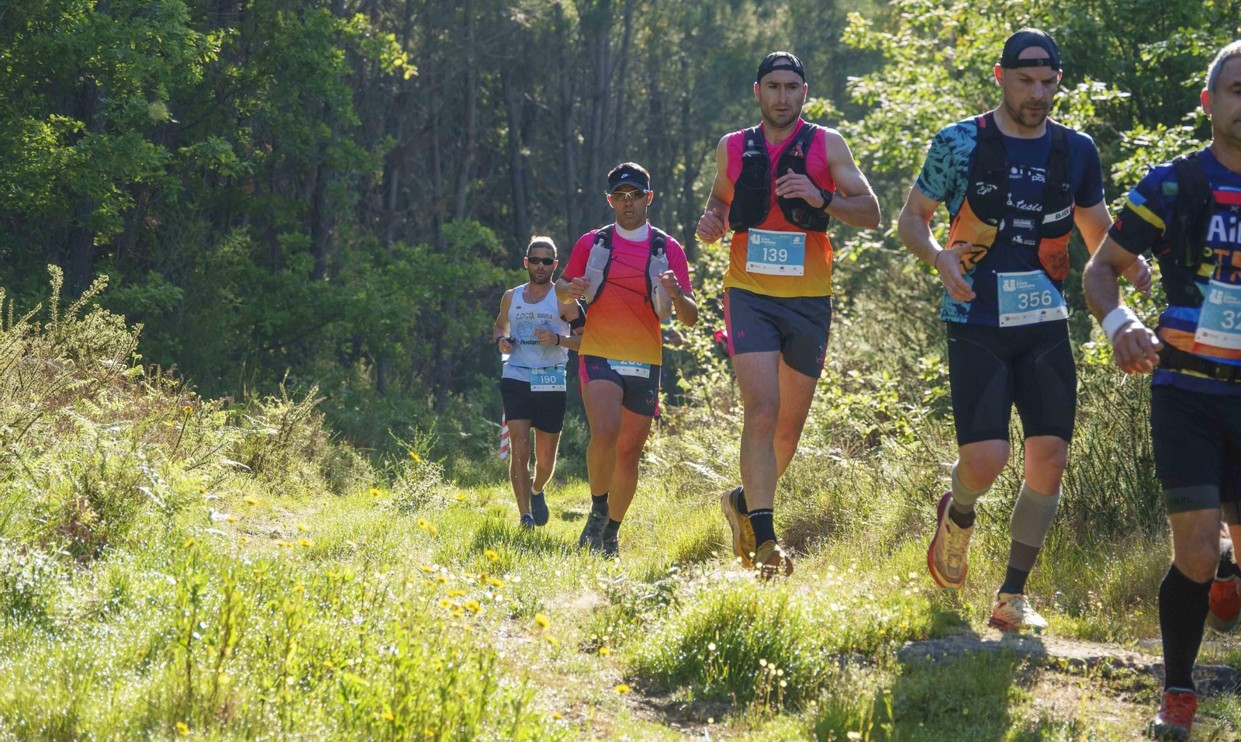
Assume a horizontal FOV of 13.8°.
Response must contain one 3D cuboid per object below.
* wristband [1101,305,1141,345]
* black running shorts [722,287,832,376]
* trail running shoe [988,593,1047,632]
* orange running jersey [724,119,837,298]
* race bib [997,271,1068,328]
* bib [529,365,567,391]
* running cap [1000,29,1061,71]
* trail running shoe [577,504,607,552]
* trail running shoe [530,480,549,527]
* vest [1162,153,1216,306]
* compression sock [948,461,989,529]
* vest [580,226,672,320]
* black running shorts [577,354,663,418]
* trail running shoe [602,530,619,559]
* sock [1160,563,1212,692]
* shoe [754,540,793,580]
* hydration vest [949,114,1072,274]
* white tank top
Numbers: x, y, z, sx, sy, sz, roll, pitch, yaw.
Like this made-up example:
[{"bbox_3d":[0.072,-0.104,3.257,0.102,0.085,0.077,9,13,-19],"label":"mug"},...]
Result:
[{"bbox_3d":[1.214,-0.110,12.400,0.076,0.068,0.064,-21,-43,0],"label":"wristband"},{"bbox_3d":[0.538,-0.159,17.600,0.355,0.360,0.290,0,0,-8],"label":"black running shorts"},{"bbox_3d":[1.119,0.682,14.450,0.105,0.115,0.290,0,2,-22],"label":"trail running shoe"},{"bbox_3d":[0.547,-0.558,17.600,0.390,0.620,0.280,0,0,-3],"label":"orange running jersey"},{"bbox_3d":[1.143,-0.199,14.220,0.200,0.152,0.035,-6,0,-14],"label":"race bib"},{"bbox_3d":[-0.392,0.045,28.050,0.193,0.146,0.030,0,0,-10],"label":"bib"},{"bbox_3d":[1.137,-0.887,14.250,0.172,0.135,0.250,-1,7,-7],"label":"running cap"},{"bbox_3d":[-0.119,0.676,22.100,0.110,0.130,0.285,2,20,6],"label":"trail running shoe"},{"bbox_3d":[-0.472,0.762,29.600,0.100,0.280,0.105,-6,-18,-5],"label":"trail running shoe"},{"bbox_3d":[1.457,-0.334,12.120,0.350,0.390,0.270,0,6,-8],"label":"vest"},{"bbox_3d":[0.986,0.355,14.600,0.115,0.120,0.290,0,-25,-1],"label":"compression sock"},{"bbox_3d":[0.027,-0.419,21.750,0.370,0.400,0.250,0,5,-5],"label":"vest"},{"bbox_3d":[-0.002,0.025,22.200,0.335,0.355,0.290,0,0,-6],"label":"black running shorts"},{"bbox_3d":[-0.049,0.737,21.700,0.100,0.125,0.280,0,5,-3],"label":"trail running shoe"},{"bbox_3d":[1.318,0.597,11.980,0.117,0.325,0.130,2,15,-7],"label":"sock"},{"bbox_3d":[0.503,0.617,16.900,0.110,0.120,0.285,-5,-12,-13],"label":"shoe"},{"bbox_3d":[1.114,-0.502,14.620,0.340,0.460,0.260,0,6,-14],"label":"hydration vest"},{"bbox_3d":[-0.463,-0.207,28.150,0.370,0.545,0.260,1,3,-6],"label":"white tank top"}]

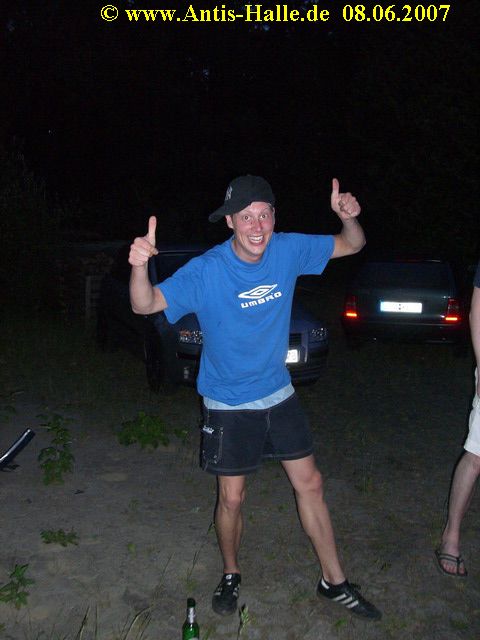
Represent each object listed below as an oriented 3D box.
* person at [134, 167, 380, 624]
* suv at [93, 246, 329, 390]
[{"bbox_3d":[0.073,0.300,2.800,1.040,1.750,0.560,1,6,-7],"label":"person"},{"bbox_3d":[-0.537,-0.170,8.183,1.770,1.440,4.400,0,7,-21],"label":"suv"}]

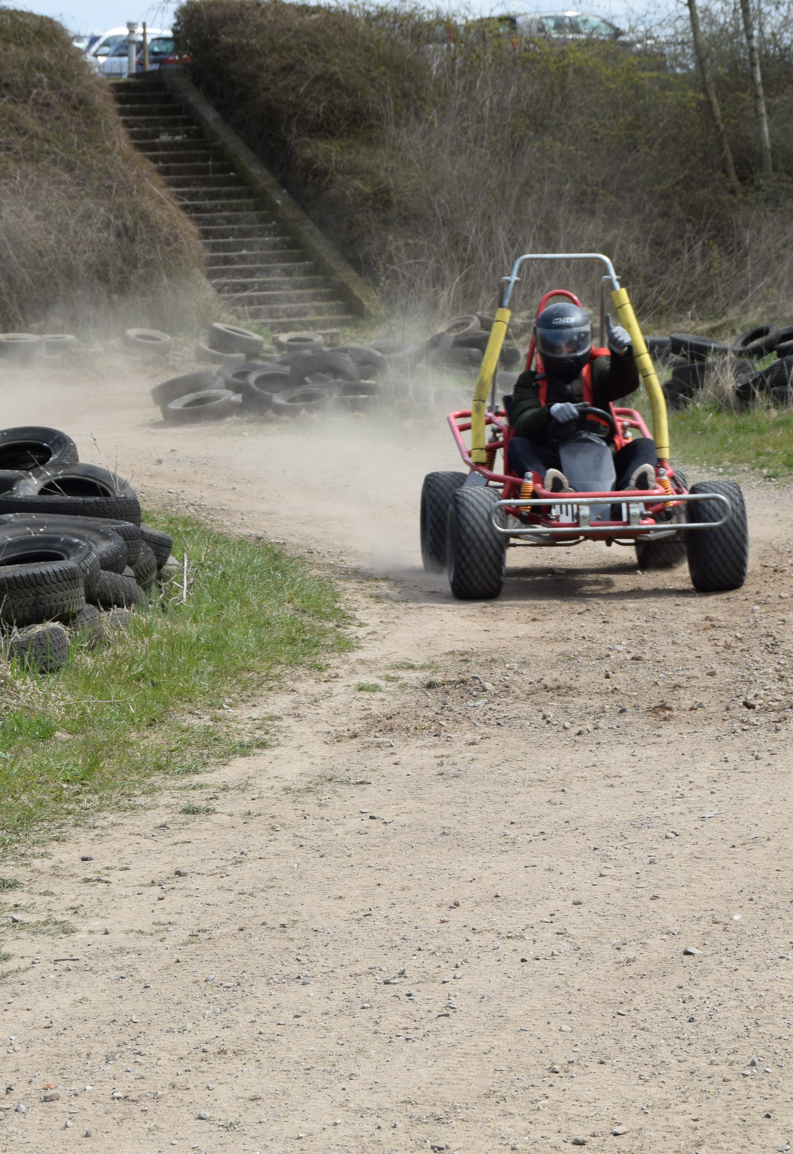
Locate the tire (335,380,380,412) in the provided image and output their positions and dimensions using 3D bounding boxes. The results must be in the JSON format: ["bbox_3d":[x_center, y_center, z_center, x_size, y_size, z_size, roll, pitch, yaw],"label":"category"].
[{"bbox_3d":[-0.413,-1.552,32.300,0.590,0.200,0.590,0,13,0],"label":"tire"}]

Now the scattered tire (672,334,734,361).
[{"bbox_3d":[3.414,-2.559,41.900,0.675,0.185,0.675,9,9,4],"label":"scattered tire"}]

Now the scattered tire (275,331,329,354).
[{"bbox_3d":[-1.207,-2.919,47.300,0.610,0.170,0.610,0,20,-1],"label":"scattered tire"}]

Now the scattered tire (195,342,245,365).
[{"bbox_3d":[-2.115,-2.683,45.200,0.600,0.170,0.600,4,19,-3],"label":"scattered tire"}]

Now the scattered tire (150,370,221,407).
[{"bbox_3d":[-1.705,-1.550,30.800,0.610,0.165,0.610,-15,-5,-1],"label":"scattered tire"}]

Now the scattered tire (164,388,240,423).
[{"bbox_3d":[-1.612,-1.416,31.000,0.610,0.160,0.610,-12,17,-2],"label":"scattered tire"}]

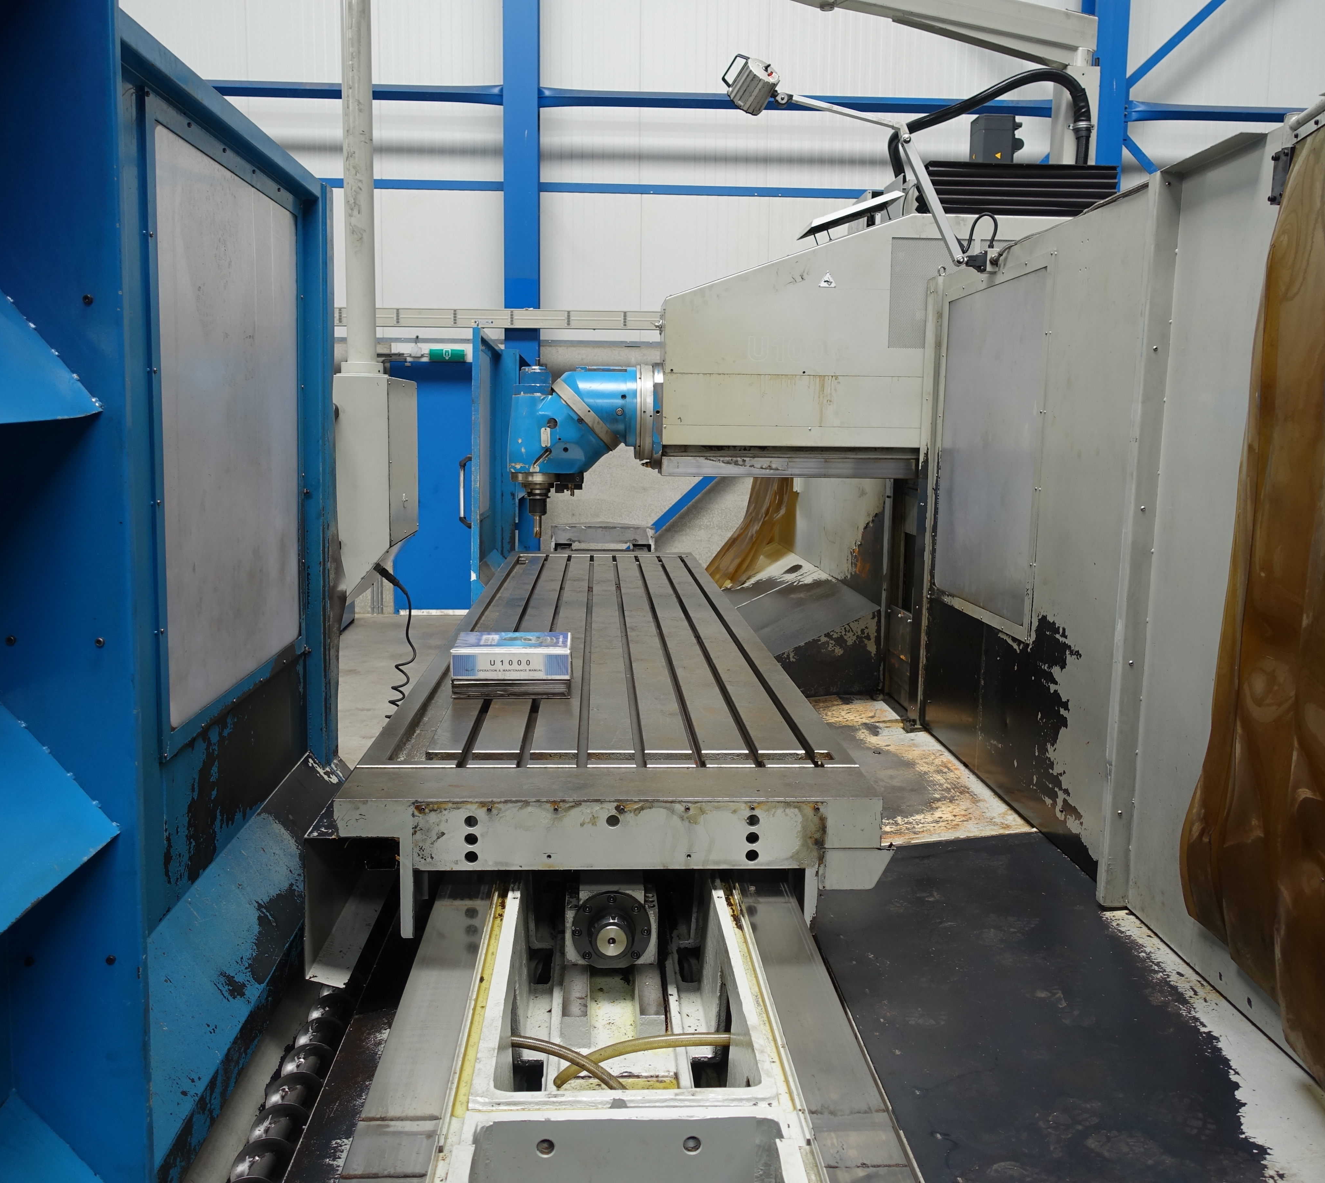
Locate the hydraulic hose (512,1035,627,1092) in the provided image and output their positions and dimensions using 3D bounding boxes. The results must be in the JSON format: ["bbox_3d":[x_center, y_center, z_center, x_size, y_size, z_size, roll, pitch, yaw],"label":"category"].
[{"bbox_3d":[-0.150,0.770,1.922,0.198,0.117,0.090,1,8,-3],"label":"hydraulic hose"}]

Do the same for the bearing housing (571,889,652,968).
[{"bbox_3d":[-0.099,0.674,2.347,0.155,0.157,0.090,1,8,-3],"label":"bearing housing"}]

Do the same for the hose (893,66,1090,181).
[{"bbox_3d":[1.333,-1.877,4.793,0.830,0.472,0.200,1,8,-3],"label":"hose"}]

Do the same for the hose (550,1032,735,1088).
[{"bbox_3d":[-0.035,0.765,1.928,0.279,0.126,0.090,1,8,-3],"label":"hose"}]

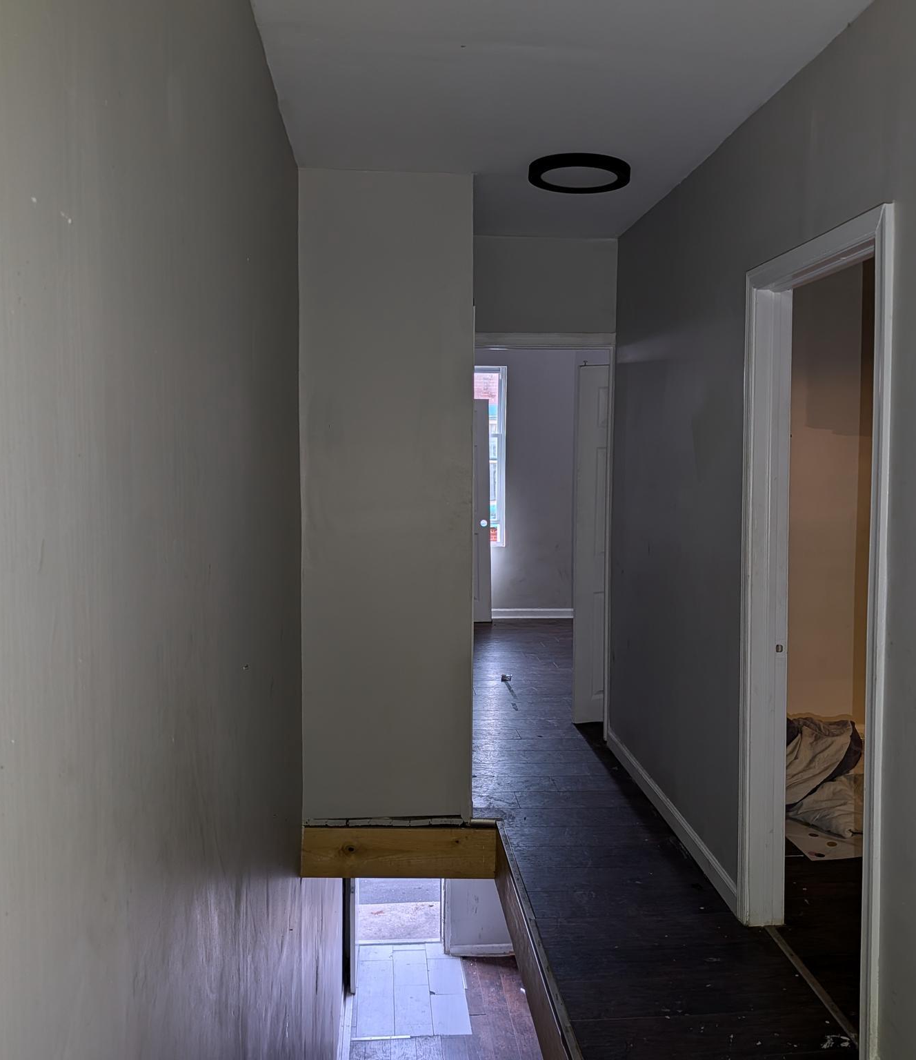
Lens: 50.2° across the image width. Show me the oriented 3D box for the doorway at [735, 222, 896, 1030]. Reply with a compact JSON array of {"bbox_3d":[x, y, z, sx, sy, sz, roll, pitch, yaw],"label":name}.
[{"bbox_3d":[1.002,0.279,2.691,0.140,2.091,0.870,-1,4,-4],"label":"doorway"}]

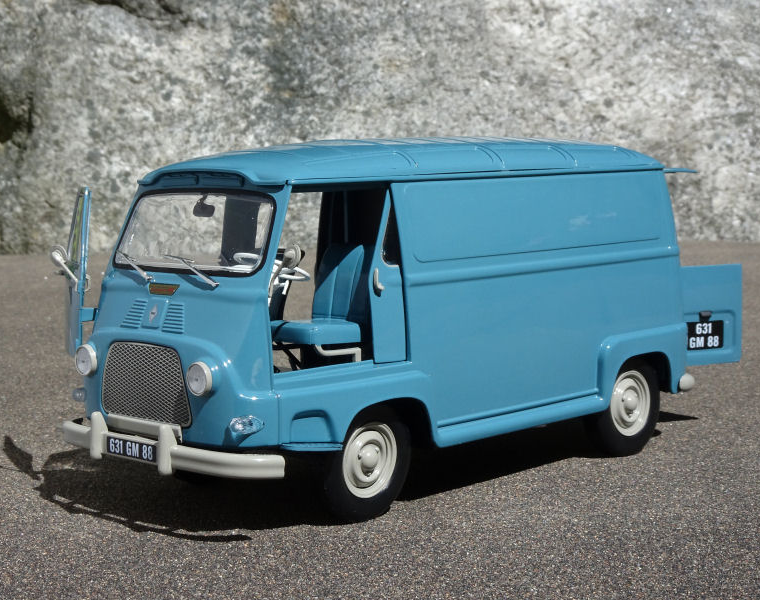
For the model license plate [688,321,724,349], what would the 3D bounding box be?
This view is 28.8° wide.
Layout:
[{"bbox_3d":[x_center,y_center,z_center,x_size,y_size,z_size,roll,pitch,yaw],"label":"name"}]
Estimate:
[{"bbox_3d":[0.119,0.013,0.541,0.016,0.010,0.001,-3,6,-23],"label":"model license plate"}]

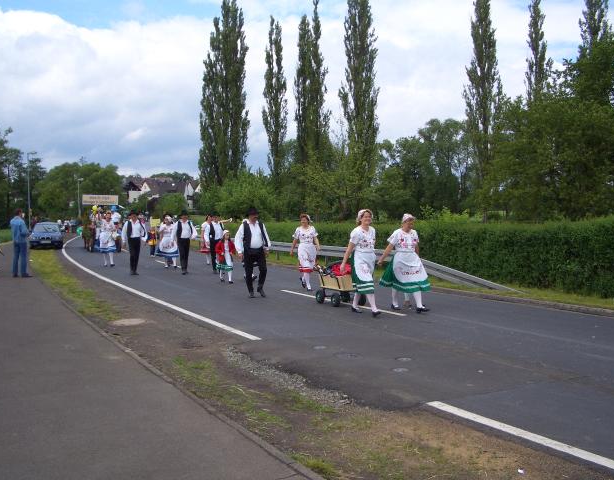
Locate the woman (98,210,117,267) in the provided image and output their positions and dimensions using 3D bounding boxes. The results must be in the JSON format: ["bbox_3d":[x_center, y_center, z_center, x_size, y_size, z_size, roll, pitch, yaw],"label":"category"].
[{"bbox_3d":[-6.304,-0.038,20.500,0.600,1.720,0.480,-1,2,-20],"label":"woman"}]

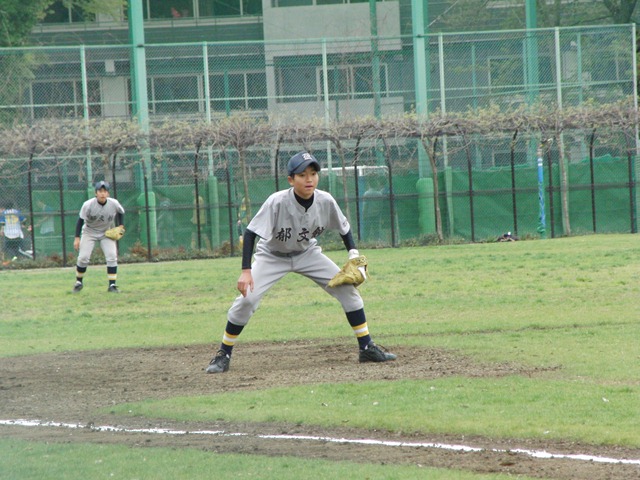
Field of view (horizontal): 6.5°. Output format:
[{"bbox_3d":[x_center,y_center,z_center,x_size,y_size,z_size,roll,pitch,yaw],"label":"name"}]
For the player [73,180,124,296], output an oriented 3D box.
[{"bbox_3d":[-2.661,-0.042,67.300,0.610,1.310,0.660,-3,0,-9],"label":"player"}]

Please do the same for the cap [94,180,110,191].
[{"bbox_3d":[-2.605,-0.653,67.100,0.185,0.125,0.260,-3,0,-9],"label":"cap"}]

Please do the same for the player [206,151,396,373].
[{"bbox_3d":[-0.127,0.121,33.000,1.120,1.270,0.720,-3,0,-18],"label":"player"}]

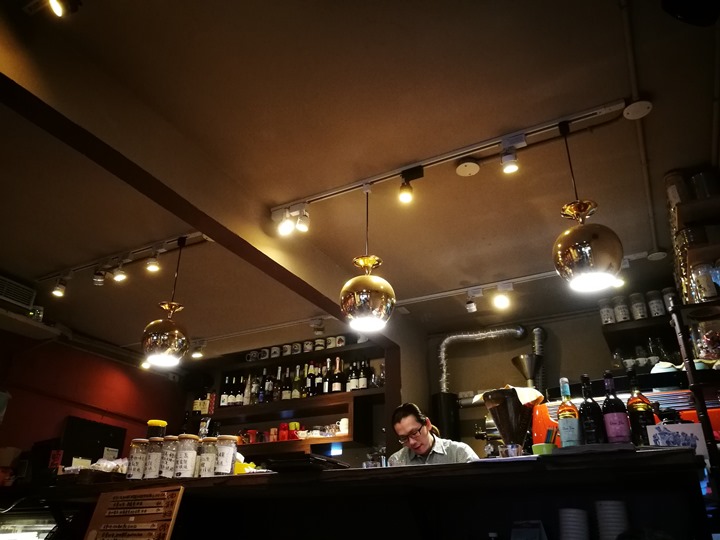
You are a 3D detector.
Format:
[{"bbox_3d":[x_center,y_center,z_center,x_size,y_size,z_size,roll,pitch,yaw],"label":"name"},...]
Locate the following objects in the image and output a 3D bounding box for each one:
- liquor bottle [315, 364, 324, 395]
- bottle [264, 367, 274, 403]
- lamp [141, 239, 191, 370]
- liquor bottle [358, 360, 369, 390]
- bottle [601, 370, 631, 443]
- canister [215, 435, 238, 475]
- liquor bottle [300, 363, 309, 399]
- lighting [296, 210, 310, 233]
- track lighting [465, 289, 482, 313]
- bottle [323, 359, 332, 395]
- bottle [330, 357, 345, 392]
[{"bbox_3d":[-0.361,0.966,4.882,0.078,0.288,0.078,2,-26,-4],"label":"liquor bottle"},{"bbox_3d":[-0.807,1.039,5.013,0.080,0.315,0.080,1,-27,0],"label":"bottle"},{"bbox_3d":[-1.132,0.170,3.393,0.270,0.810,0.270,-12,-29,25],"label":"lamp"},{"bbox_3d":[0.031,0.910,4.846,0.075,0.250,0.075,-12,-29,25],"label":"liquor bottle"},{"bbox_3d":[0.929,0.510,2.050,0.079,0.287,0.079,-11,-28,22],"label":"bottle"},{"bbox_3d":[-0.674,0.939,2.834,0.102,0.195,0.102,6,-26,-11],"label":"canister"},{"bbox_3d":[-0.480,0.978,4.948,0.082,0.307,0.082,3,-26,-5],"label":"liquor bottle"},{"bbox_3d":[-0.296,-0.254,2.942,0.080,0.105,0.070,8,-26,-15],"label":"lighting"},{"bbox_3d":[0.846,0.228,4.189,0.110,0.150,0.075,-12,-29,25],"label":"track lighting"},{"bbox_3d":[-0.271,0.911,4.816,0.087,0.315,0.087,2,-26,-3],"label":"bottle"},{"bbox_3d":[-0.189,0.893,4.776,0.089,0.315,0.089,1,-26,-2],"label":"bottle"}]

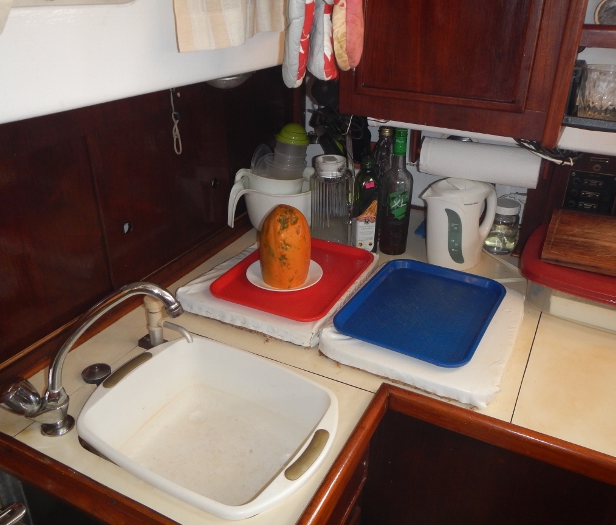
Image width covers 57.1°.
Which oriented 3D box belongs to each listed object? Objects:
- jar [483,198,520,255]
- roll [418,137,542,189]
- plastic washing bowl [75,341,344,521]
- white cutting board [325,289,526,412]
[{"bbox_3d":[0.518,-0.099,1.483,0.090,0.130,0.090,0,27,0],"label":"jar"},{"bbox_3d":[0.365,-0.213,1.218,0.250,0.078,0.078,14,30,25],"label":"roll"},{"bbox_3d":[-0.159,0.296,0.956,0.420,0.125,0.318,14,30,25],"label":"plastic washing bowl"},{"bbox_3d":[0.249,0.119,1.156,0.340,0.038,0.362,14,30,25],"label":"white cutting board"}]

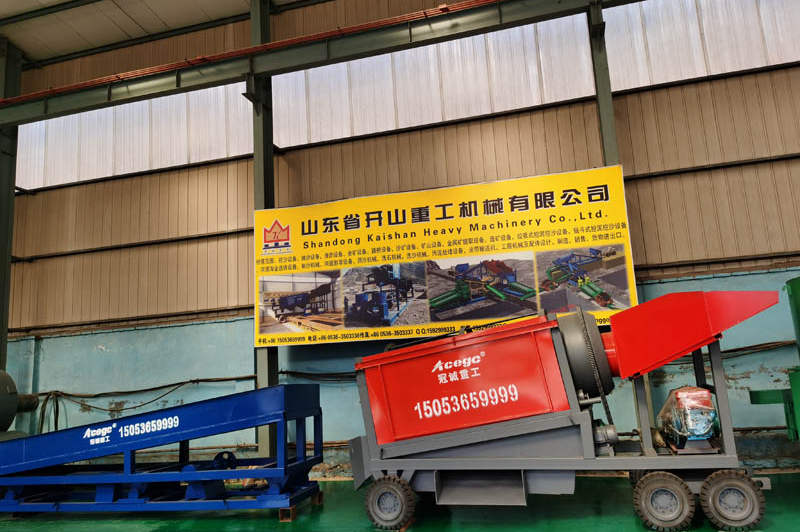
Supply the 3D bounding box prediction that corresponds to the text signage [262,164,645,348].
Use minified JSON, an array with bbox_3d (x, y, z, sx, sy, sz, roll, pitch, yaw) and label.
[{"bbox_3d":[0.453,-0.073,10.200,6.268,2.432,0.050,-5,-10,15],"label":"text signage"}]

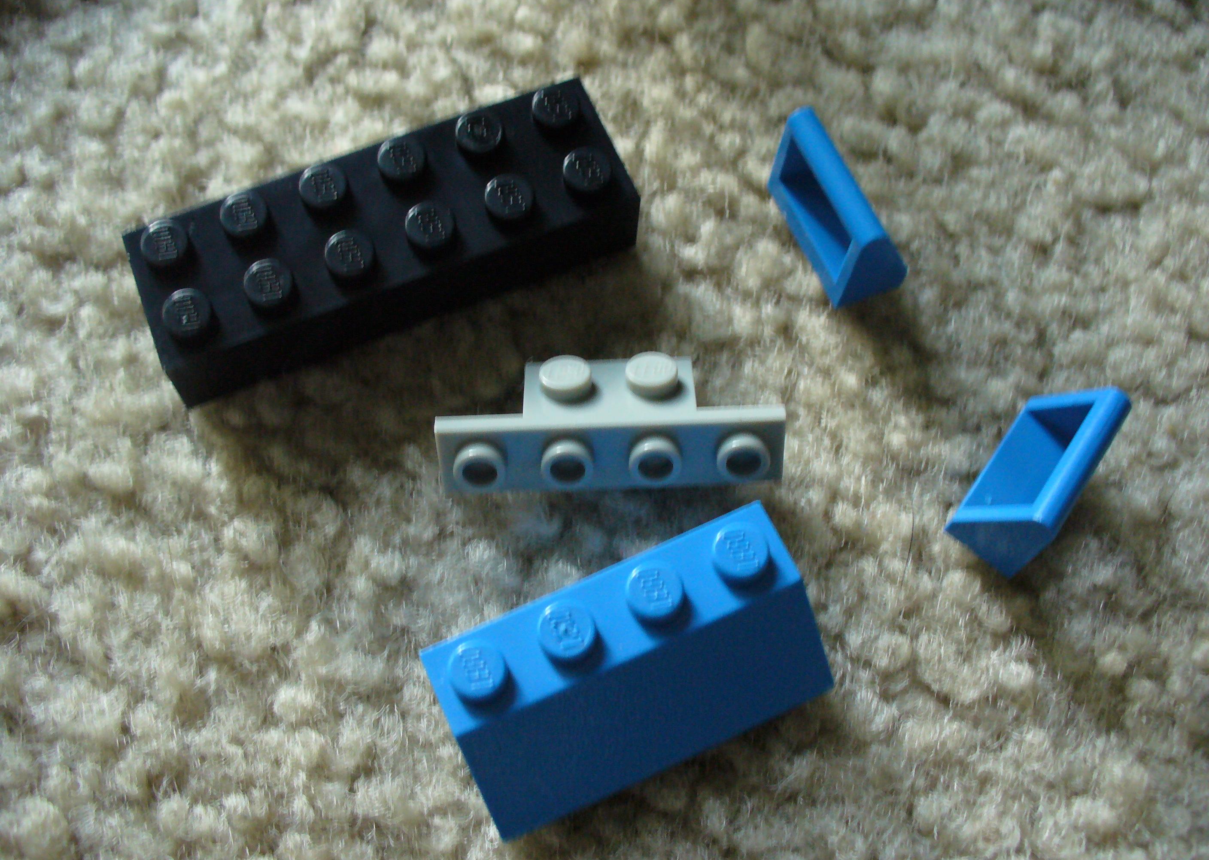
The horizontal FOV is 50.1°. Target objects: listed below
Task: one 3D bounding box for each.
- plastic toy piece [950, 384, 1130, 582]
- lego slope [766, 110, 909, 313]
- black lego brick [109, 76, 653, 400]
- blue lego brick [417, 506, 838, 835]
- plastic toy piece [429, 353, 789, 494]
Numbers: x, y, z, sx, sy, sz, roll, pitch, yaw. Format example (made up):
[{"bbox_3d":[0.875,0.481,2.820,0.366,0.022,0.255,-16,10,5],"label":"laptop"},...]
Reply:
[{"bbox_3d":[0.039,0.004,0.116,0.008,0.011,0.016,39,65,0],"label":"plastic toy piece"},{"bbox_3d":[0.023,-0.022,0.125,0.008,0.011,0.016,-22,67,-3],"label":"lego slope"},{"bbox_3d":[-0.022,-0.019,0.129,0.048,0.011,0.016,-21,69,-8],"label":"black lego brick"},{"bbox_3d":[0.002,0.020,0.111,0.032,0.011,0.016,-23,67,-8],"label":"blue lego brick"},{"bbox_3d":[0.001,-0.001,0.122,0.032,0.009,0.011,-2,43,1],"label":"plastic toy piece"}]

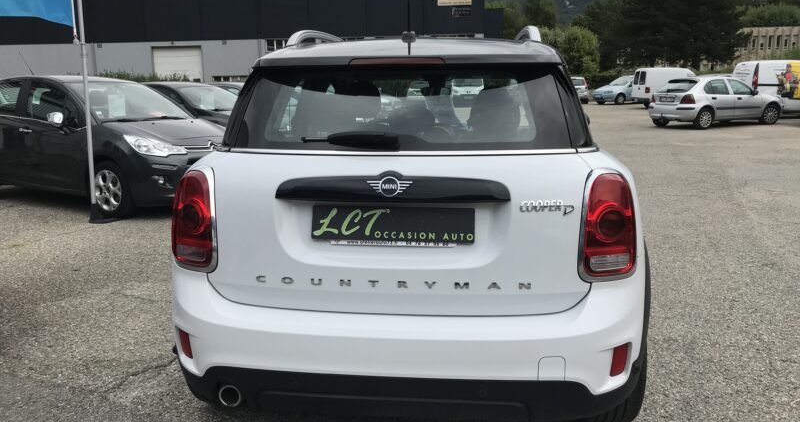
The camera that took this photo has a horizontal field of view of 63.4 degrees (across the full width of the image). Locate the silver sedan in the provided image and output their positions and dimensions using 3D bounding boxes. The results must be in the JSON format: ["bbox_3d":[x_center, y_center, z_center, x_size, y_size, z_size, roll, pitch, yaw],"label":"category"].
[{"bbox_3d":[9.289,-3.200,18.845,3.960,1.410,1.680,-6,13,-23],"label":"silver sedan"}]

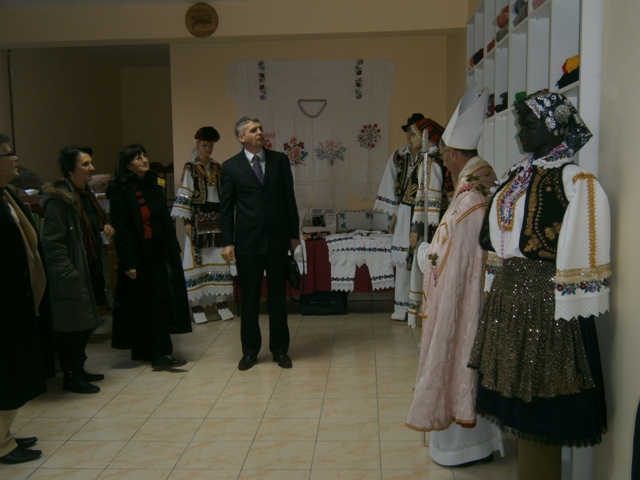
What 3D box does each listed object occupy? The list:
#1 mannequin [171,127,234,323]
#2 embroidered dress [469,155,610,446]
[{"bbox_3d":[-1.114,-0.155,6.480,0.680,1.870,0.420,-2,6,-14],"label":"mannequin"},{"bbox_3d":[0.771,0.187,2.356,0.450,0.965,0.540,-3,6,-21],"label":"embroidered dress"}]

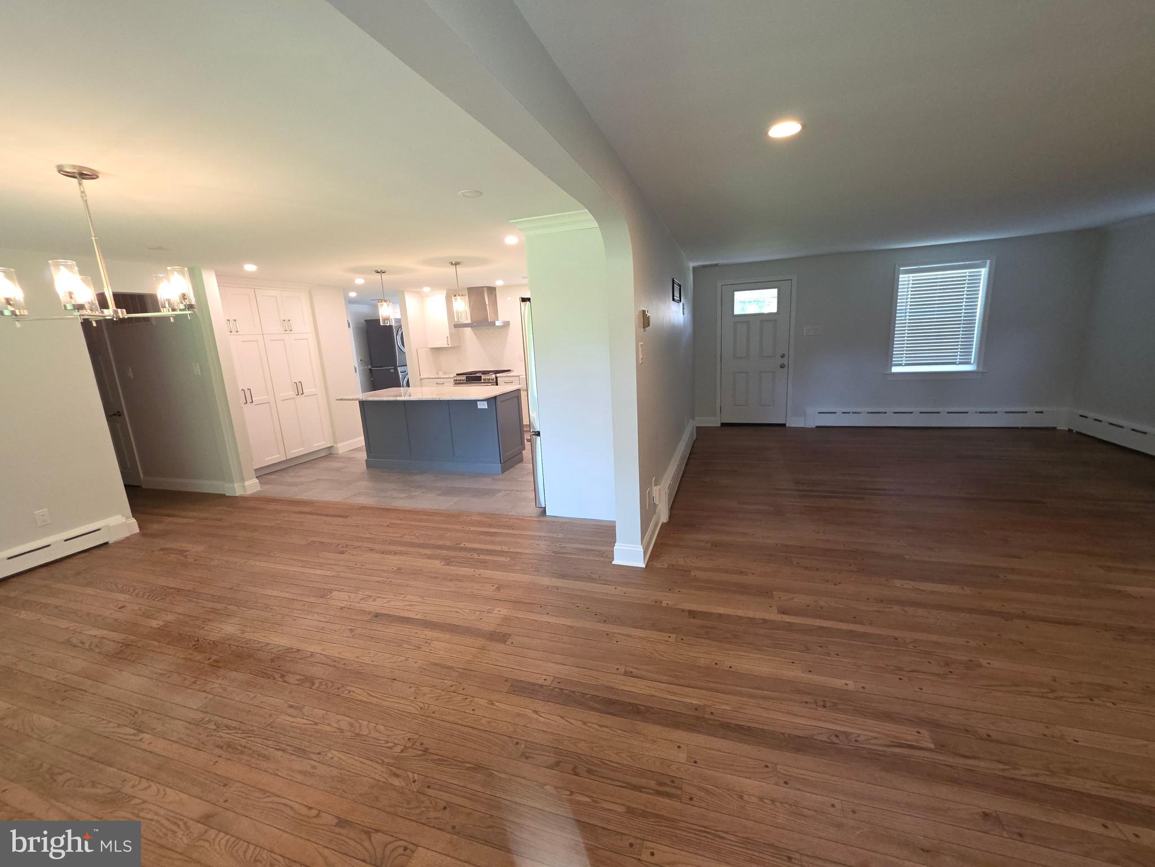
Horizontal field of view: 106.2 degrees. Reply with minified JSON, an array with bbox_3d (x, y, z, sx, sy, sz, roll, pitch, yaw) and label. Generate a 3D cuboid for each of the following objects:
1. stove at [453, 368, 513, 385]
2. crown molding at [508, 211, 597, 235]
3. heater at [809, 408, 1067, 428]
[{"bbox_3d":[-1.547,-0.519,7.409,0.750,0.960,0.650,1,13,20],"label":"stove"},{"bbox_3d":[-0.118,-1.493,3.070,0.780,0.100,0.080,1,13,20],"label":"crown molding"},{"bbox_3d":[4.729,-0.201,5.922,2.880,0.270,0.070,1,13,20],"label":"heater"}]

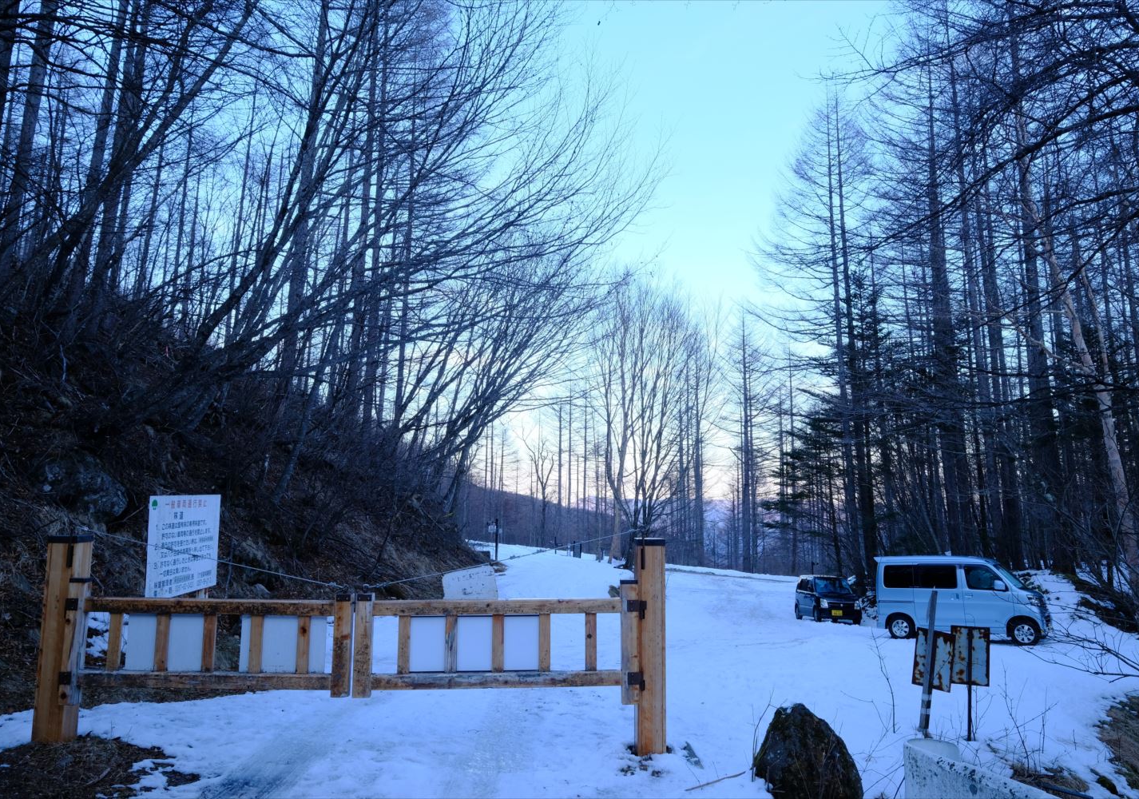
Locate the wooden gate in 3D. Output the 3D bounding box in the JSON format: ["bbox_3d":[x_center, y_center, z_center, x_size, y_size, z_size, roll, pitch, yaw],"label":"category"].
[{"bbox_3d":[-1.405,1.634,5.364,4.100,1.390,0.200,1,-7,-2],"label":"wooden gate"}]

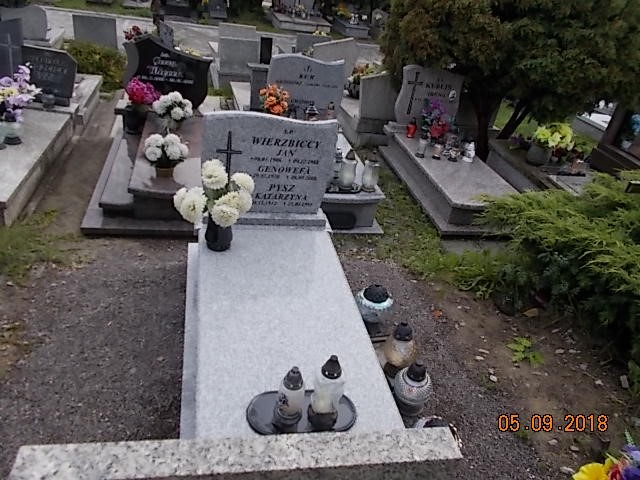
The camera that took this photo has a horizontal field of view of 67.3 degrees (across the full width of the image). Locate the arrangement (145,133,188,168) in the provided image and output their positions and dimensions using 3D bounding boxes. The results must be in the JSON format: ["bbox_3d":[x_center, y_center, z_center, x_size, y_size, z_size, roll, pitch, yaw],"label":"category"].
[{"bbox_3d":[-0.952,-0.538,2.986,0.260,0.250,0.250,1,33,-14],"label":"arrangement"}]

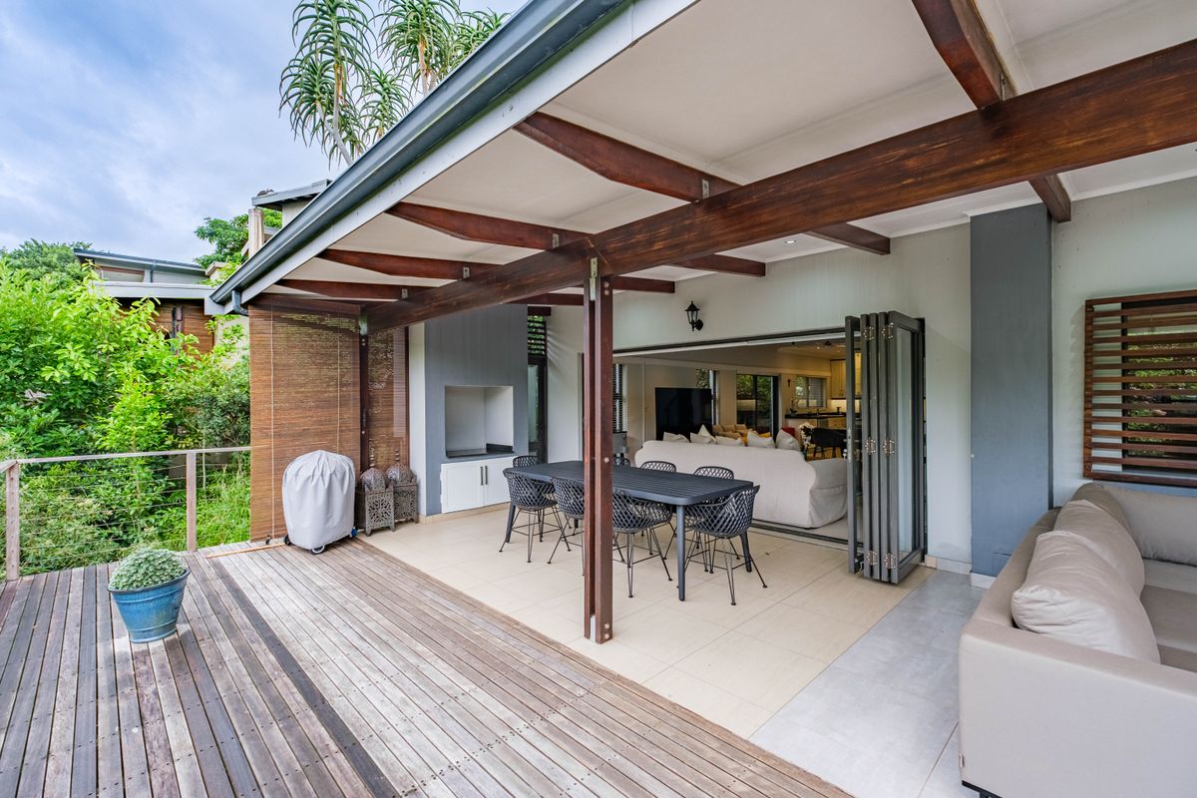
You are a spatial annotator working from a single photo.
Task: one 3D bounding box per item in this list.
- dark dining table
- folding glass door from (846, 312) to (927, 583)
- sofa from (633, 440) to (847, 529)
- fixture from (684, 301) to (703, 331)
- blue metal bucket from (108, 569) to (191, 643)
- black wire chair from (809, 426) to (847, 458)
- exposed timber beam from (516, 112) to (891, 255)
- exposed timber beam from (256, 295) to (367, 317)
[{"bbox_3d":[0.175,1.073,4.582,1.000,0.740,2.200,0,0,-44],"label":"dark dining table"},{"bbox_3d":[2.468,0.362,4.271,0.830,2.140,0.360,0,0,-44],"label":"folding glass door"},{"bbox_3d":[1.786,1.009,6.808,0.980,0.840,2.650,0,0,-44],"label":"sofa"},{"bbox_3d":[1.103,-0.950,5.738,0.230,0.345,0.180,0,0,-44],"label":"fixture"},{"bbox_3d":[-2.768,1.287,3.097,0.380,0.350,0.380,0,0,-44],"label":"blue metal bucket"},{"bbox_3d":[4.819,1.045,10.500,0.600,0.820,0.620,0,0,-44],"label":"black wire chair"},{"bbox_3d":[1.144,-1.129,3.094,3.930,0.180,0.065,-8,6,-43],"label":"exposed timber beam"},{"bbox_3d":[-3.067,-0.992,5.292,1.060,0.130,0.070,0,0,-44],"label":"exposed timber beam"}]

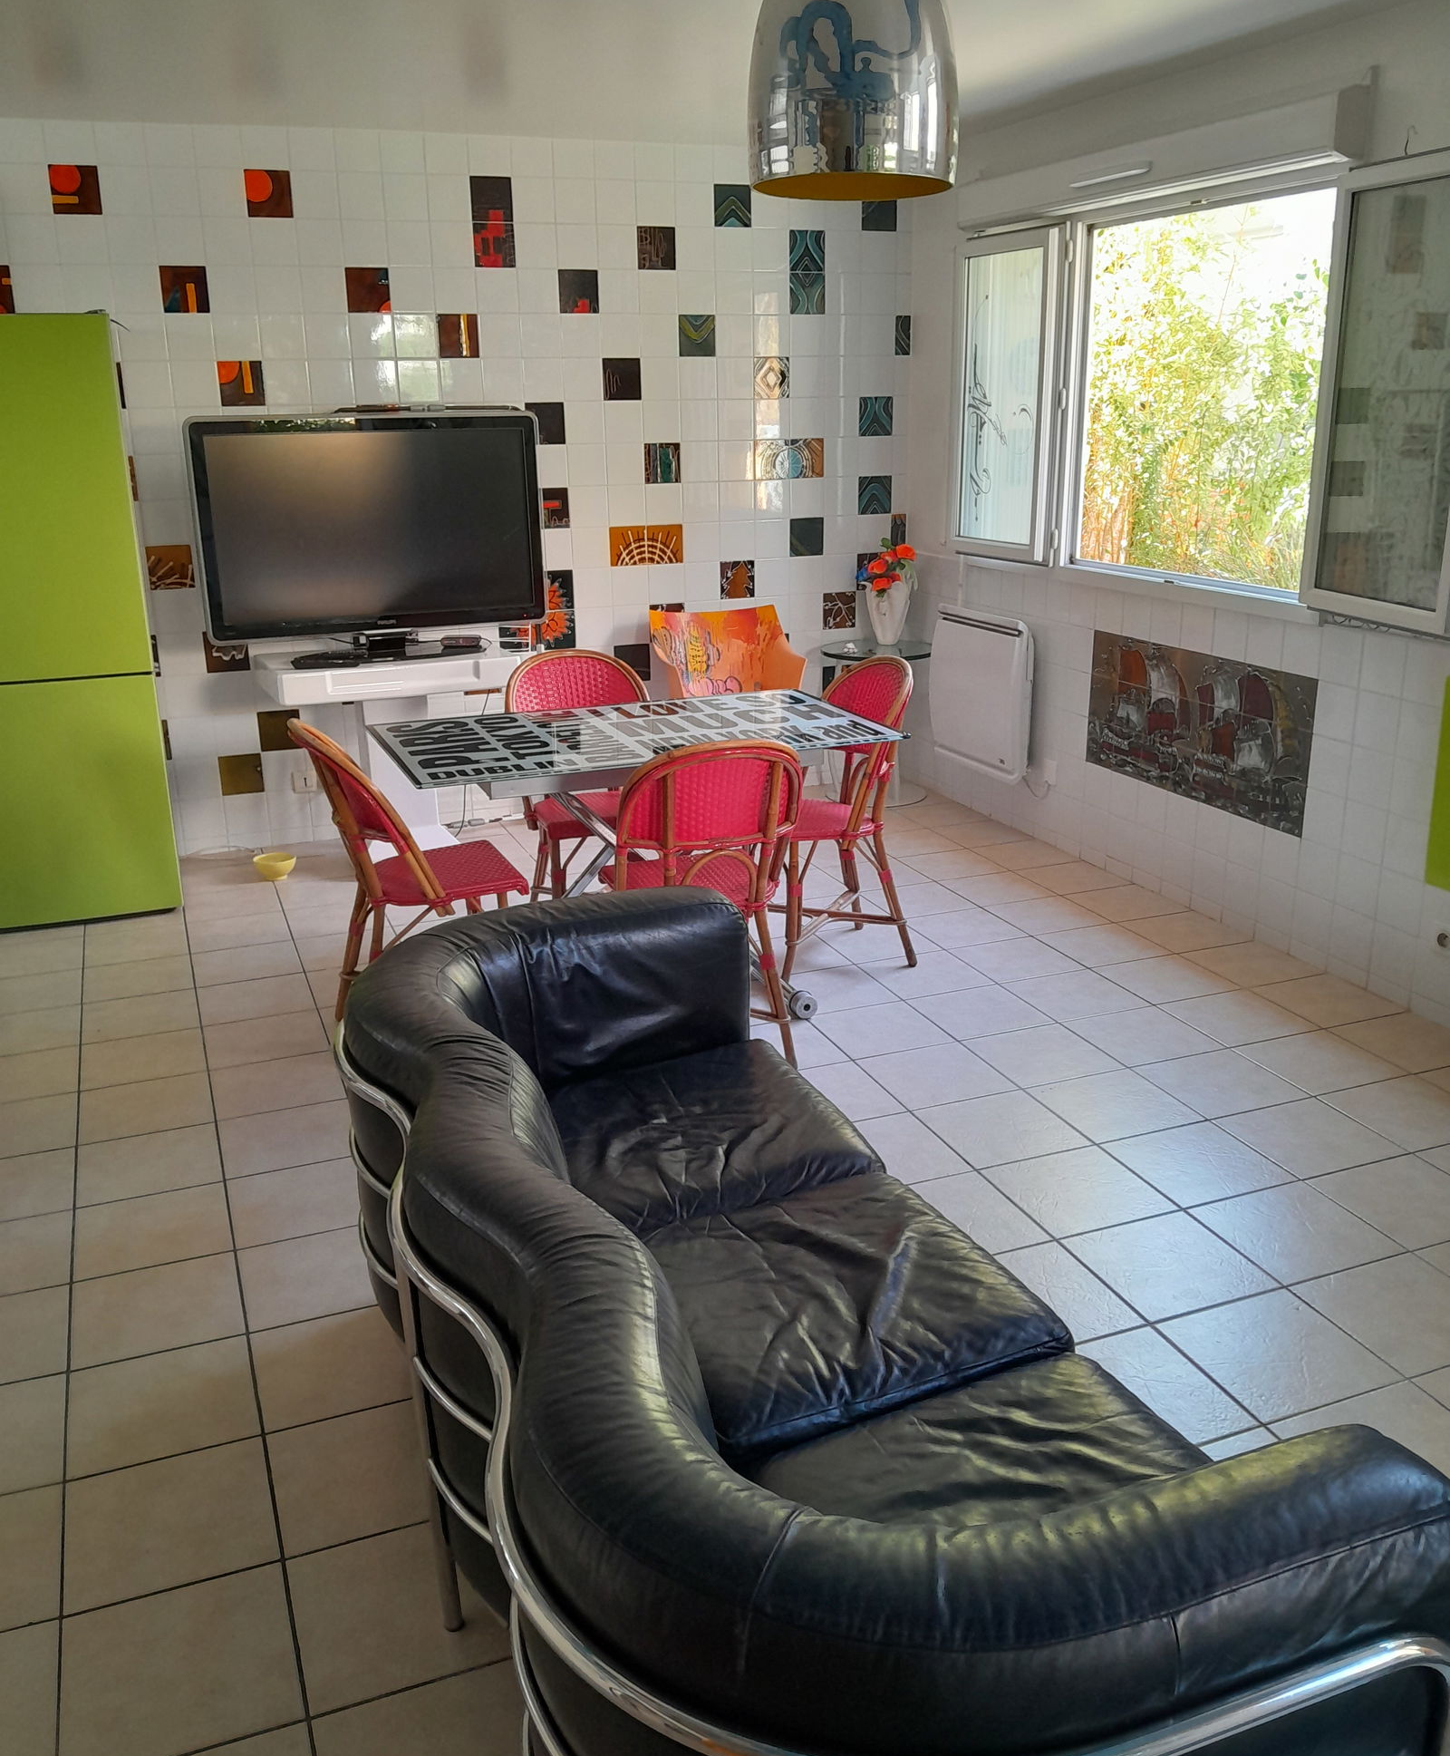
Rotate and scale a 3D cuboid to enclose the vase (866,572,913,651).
[{"bbox_3d":[0.673,-1.101,5.976,0.178,0.265,0.165,-8,19,-20],"label":"vase"}]

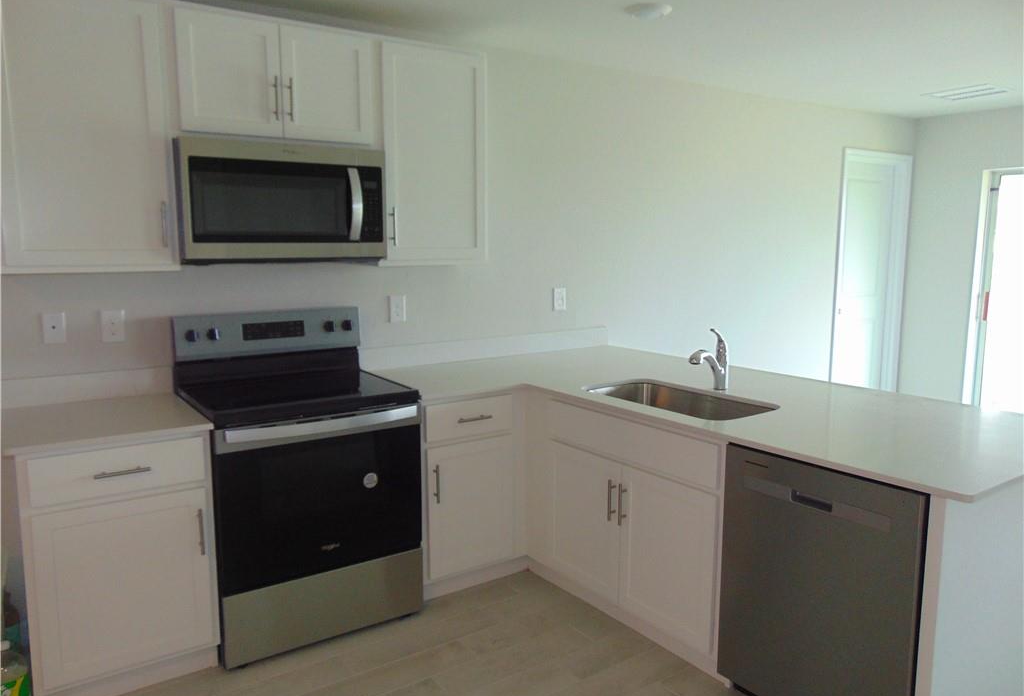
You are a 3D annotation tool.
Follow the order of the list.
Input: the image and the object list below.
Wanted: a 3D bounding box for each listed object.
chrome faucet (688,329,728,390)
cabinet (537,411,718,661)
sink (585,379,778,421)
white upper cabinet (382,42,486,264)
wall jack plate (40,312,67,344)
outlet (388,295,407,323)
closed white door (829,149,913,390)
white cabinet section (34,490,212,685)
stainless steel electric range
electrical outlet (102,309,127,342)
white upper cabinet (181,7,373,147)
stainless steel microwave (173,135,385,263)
[{"bbox_3d":[0.768,0.049,2.875,0.235,0.250,0.060,-6,10,-35],"label":"chrome faucet"},{"bbox_3d":[0.642,0.610,2.900,0.610,0.815,0.940,-6,10,-35],"label":"cabinet"},{"bbox_3d":[0.631,0.292,2.814,0.425,0.210,0.740,-6,10,-35],"label":"sink"},{"bbox_3d":[-0.414,-0.829,3.284,0.522,0.910,0.325,-6,9,-34],"label":"white upper cabinet"},{"bbox_3d":[-1.675,-0.071,2.712,0.070,0.113,0.007,-6,9,-34],"label":"wall jack plate"},{"bbox_3d":[-0.530,-0.182,3.451,0.077,0.119,0.013,-6,10,-35],"label":"outlet"},{"bbox_3d":[2.793,-0.422,5.816,0.965,2.150,0.110,-6,10,-35],"label":"closed white door"},{"bbox_3d":[-1.357,0.720,2.558,0.487,0.542,0.520,-6,10,-34],"label":"white cabinet section"},{"bbox_3d":[-0.841,0.482,2.934,0.758,1.213,0.690,-6,9,-34],"label":"stainless steel electric range"},{"bbox_3d":[-1.501,-0.082,2.777,0.077,0.119,0.013,-6,10,-35],"label":"electrical outlet"},{"bbox_3d":[-0.952,-1.004,2.891,0.768,0.450,0.325,-6,9,-34],"label":"white upper cabinet"},{"bbox_3d":[-0.927,-0.556,2.912,0.759,0.433,0.415,-6,9,-34],"label":"stainless steel microwave"}]

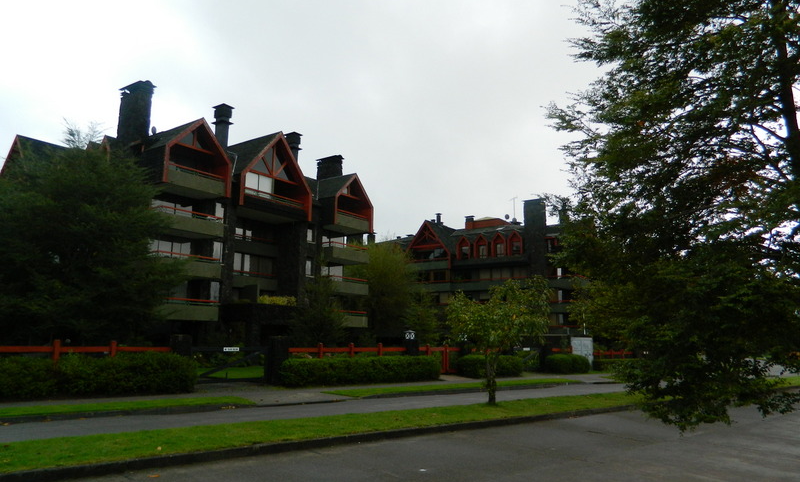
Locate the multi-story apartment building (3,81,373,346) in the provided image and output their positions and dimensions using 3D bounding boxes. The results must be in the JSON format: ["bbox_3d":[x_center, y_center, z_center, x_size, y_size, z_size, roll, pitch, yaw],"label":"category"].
[{"bbox_3d":[-16.361,0.900,46.409,21.500,17.300,20.000,-7,-13,37],"label":"multi-story apartment building"}]

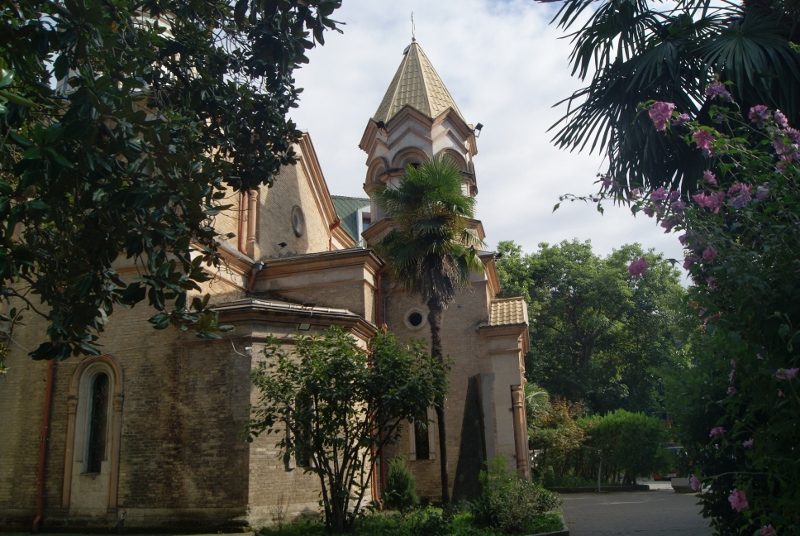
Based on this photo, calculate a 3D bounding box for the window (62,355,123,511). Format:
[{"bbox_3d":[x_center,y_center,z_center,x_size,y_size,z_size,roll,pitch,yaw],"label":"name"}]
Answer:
[{"bbox_3d":[-6.899,3.698,13.650,1.333,3.465,0.245,-6,-15,11],"label":"window"}]

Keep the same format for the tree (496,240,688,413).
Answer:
[{"bbox_3d":[8.885,3.806,27.189,9.408,9.924,8.820,-6,-15,11],"label":"tree"}]

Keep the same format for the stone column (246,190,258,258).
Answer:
[{"bbox_3d":[-4.056,-1.223,16.716,0.245,1.977,0.265,-6,-15,11],"label":"stone column"}]

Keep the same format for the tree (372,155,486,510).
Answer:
[{"bbox_3d":[0.856,1.278,15.317,3.003,9.027,2.744,-6,-15,11],"label":"tree"}]

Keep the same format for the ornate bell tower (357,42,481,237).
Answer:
[{"bbox_3d":[0.643,-4.432,19.981,3.822,7.301,3.822,-6,-15,11],"label":"ornate bell tower"}]

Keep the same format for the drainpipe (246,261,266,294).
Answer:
[{"bbox_3d":[-3.948,0.273,16.310,0.407,0.854,0.314,-6,-15,11],"label":"drainpipe"}]

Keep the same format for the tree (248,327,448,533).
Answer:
[{"bbox_3d":[-0.991,2.975,11.283,3.717,3.701,3.136,-6,-15,11],"label":"tree"}]

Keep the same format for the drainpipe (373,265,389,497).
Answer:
[{"bbox_3d":[-0.515,2.908,16.289,0.294,6.186,0.206,-6,-15,11],"label":"drainpipe"}]

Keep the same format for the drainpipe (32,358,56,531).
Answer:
[{"bbox_3d":[-8.155,3.796,13.812,0.137,4.203,0.196,-6,-15,11],"label":"drainpipe"}]

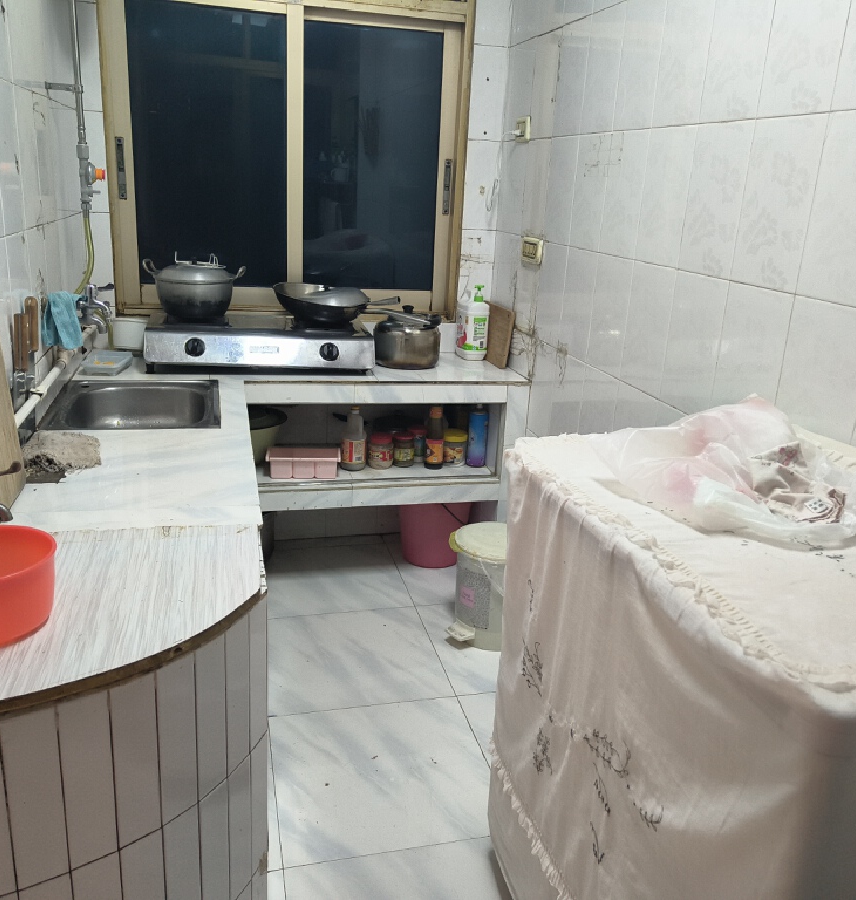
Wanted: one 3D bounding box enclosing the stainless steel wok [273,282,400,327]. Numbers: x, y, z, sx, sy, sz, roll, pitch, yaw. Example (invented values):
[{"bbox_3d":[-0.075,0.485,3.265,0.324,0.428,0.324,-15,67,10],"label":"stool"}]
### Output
[{"bbox_3d":[-0.313,-0.487,2.777,0.405,0.120,0.320,-2,18,-14],"label":"stainless steel wok"}]

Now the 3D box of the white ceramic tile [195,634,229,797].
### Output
[{"bbox_3d":[-0.305,0.370,1.152,0.009,0.240,0.060,12,20,26],"label":"white ceramic tile"}]

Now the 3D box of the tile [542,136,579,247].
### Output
[{"bbox_3d":[0.391,-0.756,2.428,0.012,0.300,0.200,-2,18,-14],"label":"tile"}]

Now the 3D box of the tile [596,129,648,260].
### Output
[{"bbox_3d":[0.487,-0.628,2.049,0.010,0.297,0.199,-2,18,-14],"label":"tile"}]

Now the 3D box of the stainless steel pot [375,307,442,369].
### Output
[{"bbox_3d":[-0.062,-0.397,2.875,0.232,0.199,0.232,3,18,-2],"label":"stainless steel pot"}]

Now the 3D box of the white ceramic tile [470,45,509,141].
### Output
[{"bbox_3d":[0.208,-1.213,2.840,0.124,0.298,0.010,-2,18,-14],"label":"white ceramic tile"}]

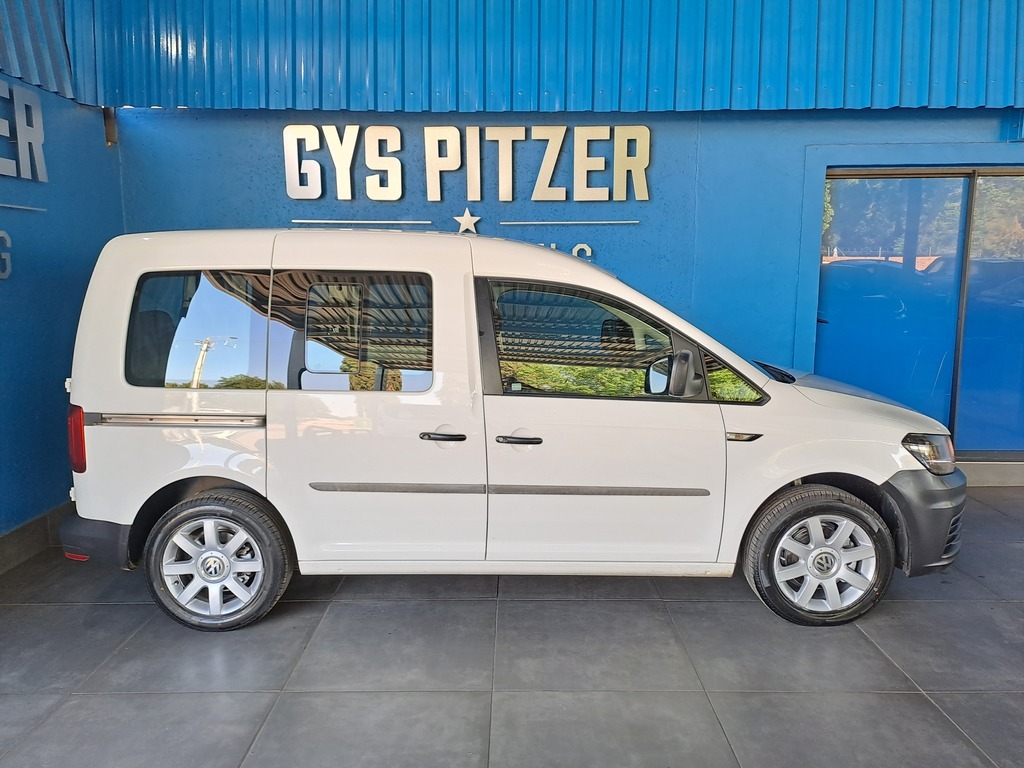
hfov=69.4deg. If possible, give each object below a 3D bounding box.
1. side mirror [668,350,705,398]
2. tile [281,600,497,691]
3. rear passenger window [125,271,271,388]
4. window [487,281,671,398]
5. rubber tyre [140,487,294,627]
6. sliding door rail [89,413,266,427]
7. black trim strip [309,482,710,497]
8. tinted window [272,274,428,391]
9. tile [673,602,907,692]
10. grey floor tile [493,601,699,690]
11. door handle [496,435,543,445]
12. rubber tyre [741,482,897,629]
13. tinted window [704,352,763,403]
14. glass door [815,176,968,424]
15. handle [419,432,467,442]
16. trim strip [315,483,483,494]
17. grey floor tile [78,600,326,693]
[{"bbox_3d":[0.718,-0.039,3.047,0.130,0.205,0.210,0,8,0],"label":"side mirror"},{"bbox_3d":[-0.470,1.122,3.220,0.800,0.010,0.795,0,8,1],"label":"tile"},{"bbox_3d":[-1.338,-0.234,3.158,0.610,0.505,0.030,0,-4,0],"label":"rear passenger window"},{"bbox_3d":[0.283,-0.192,3.141,0.775,0.520,0.040,0,0,0],"label":"window"},{"bbox_3d":[-1.313,0.789,3.329,0.632,0.630,0.205,0,8,0],"label":"rubber tyre"},{"bbox_3d":[-1.432,0.156,3.157,0.765,0.050,0.035,1,8,0],"label":"sliding door rail"},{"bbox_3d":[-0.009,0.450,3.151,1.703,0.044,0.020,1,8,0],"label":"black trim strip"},{"bbox_3d":[-0.686,-0.223,3.133,0.700,0.520,0.040,0,0,0],"label":"tinted window"},{"bbox_3d":[1.138,1.107,3.175,0.800,0.010,0.800,0,8,1],"label":"tile"},{"bbox_3d":[0.337,1.116,3.211,0.800,0.010,0.795,0,8,1],"label":"grey floor tile"},{"bbox_3d":[0.032,0.237,3.133,0.198,0.036,0.050,1,5,0],"label":"door handle"},{"bbox_3d":[1.373,0.766,3.342,0.620,0.620,0.205,0,8,0],"label":"rubber tyre"},{"bbox_3d":[0.959,-0.029,3.200,0.255,0.215,0.030,-1,-8,-6],"label":"tinted window"},{"bbox_3d":[2.723,-0.455,5.381,1.055,2.030,0.050,0,8,1],"label":"glass door"},{"bbox_3d":[-0.291,0.225,3.130,0.199,0.036,0.050,1,5,0],"label":"handle"},{"bbox_3d":[-0.486,0.446,3.167,0.752,0.035,0.020,1,8,0],"label":"trim strip"},{"bbox_3d":[-1.270,1.119,3.192,0.800,0.010,0.800,0,8,1],"label":"grey floor tile"}]

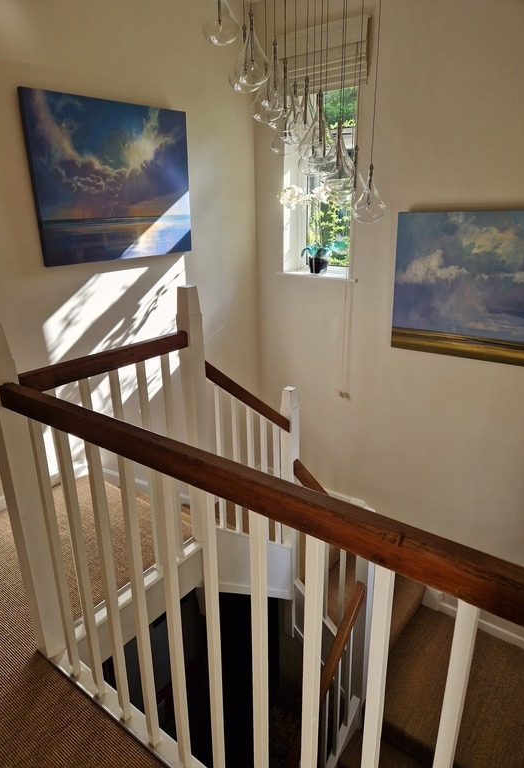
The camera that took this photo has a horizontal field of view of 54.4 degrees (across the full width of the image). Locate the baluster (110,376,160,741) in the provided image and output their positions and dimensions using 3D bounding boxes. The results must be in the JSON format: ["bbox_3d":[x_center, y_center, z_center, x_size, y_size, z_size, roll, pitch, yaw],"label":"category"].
[{"bbox_3d":[-0.290,0.523,1.200,0.025,0.891,0.025,13,24,35],"label":"baluster"}]

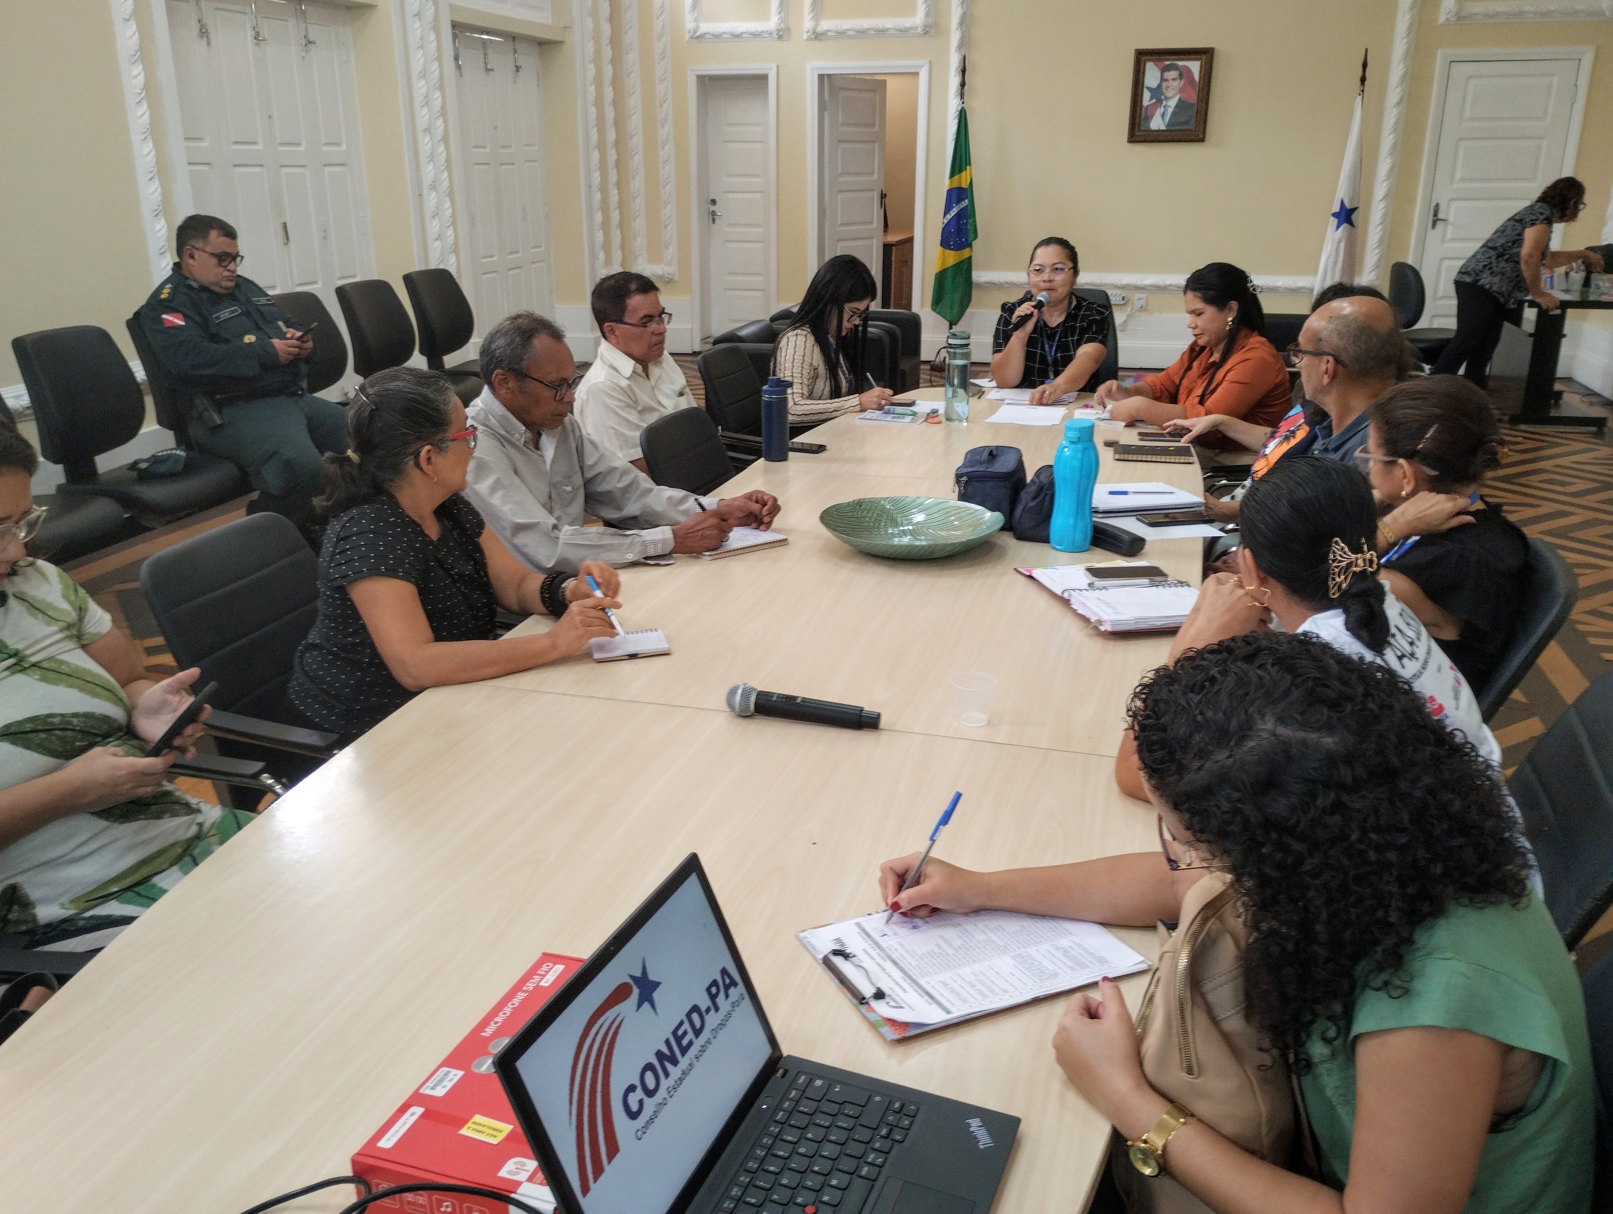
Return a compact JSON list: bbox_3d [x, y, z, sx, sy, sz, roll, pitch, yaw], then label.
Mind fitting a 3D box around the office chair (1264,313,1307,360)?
[{"bbox_3d":[2.422,-1.071,6.707,0.620,0.820,0.640,5,19,15],"label":"office chair"}]

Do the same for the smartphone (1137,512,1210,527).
[{"bbox_3d":[0.871,-0.206,3.079,0.162,0.010,0.077,-4,20,-12],"label":"smartphone"}]

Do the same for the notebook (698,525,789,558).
[{"bbox_3d":[-0.167,-0.140,2.857,0.216,0.016,0.150,-15,24,-38],"label":"notebook"}]

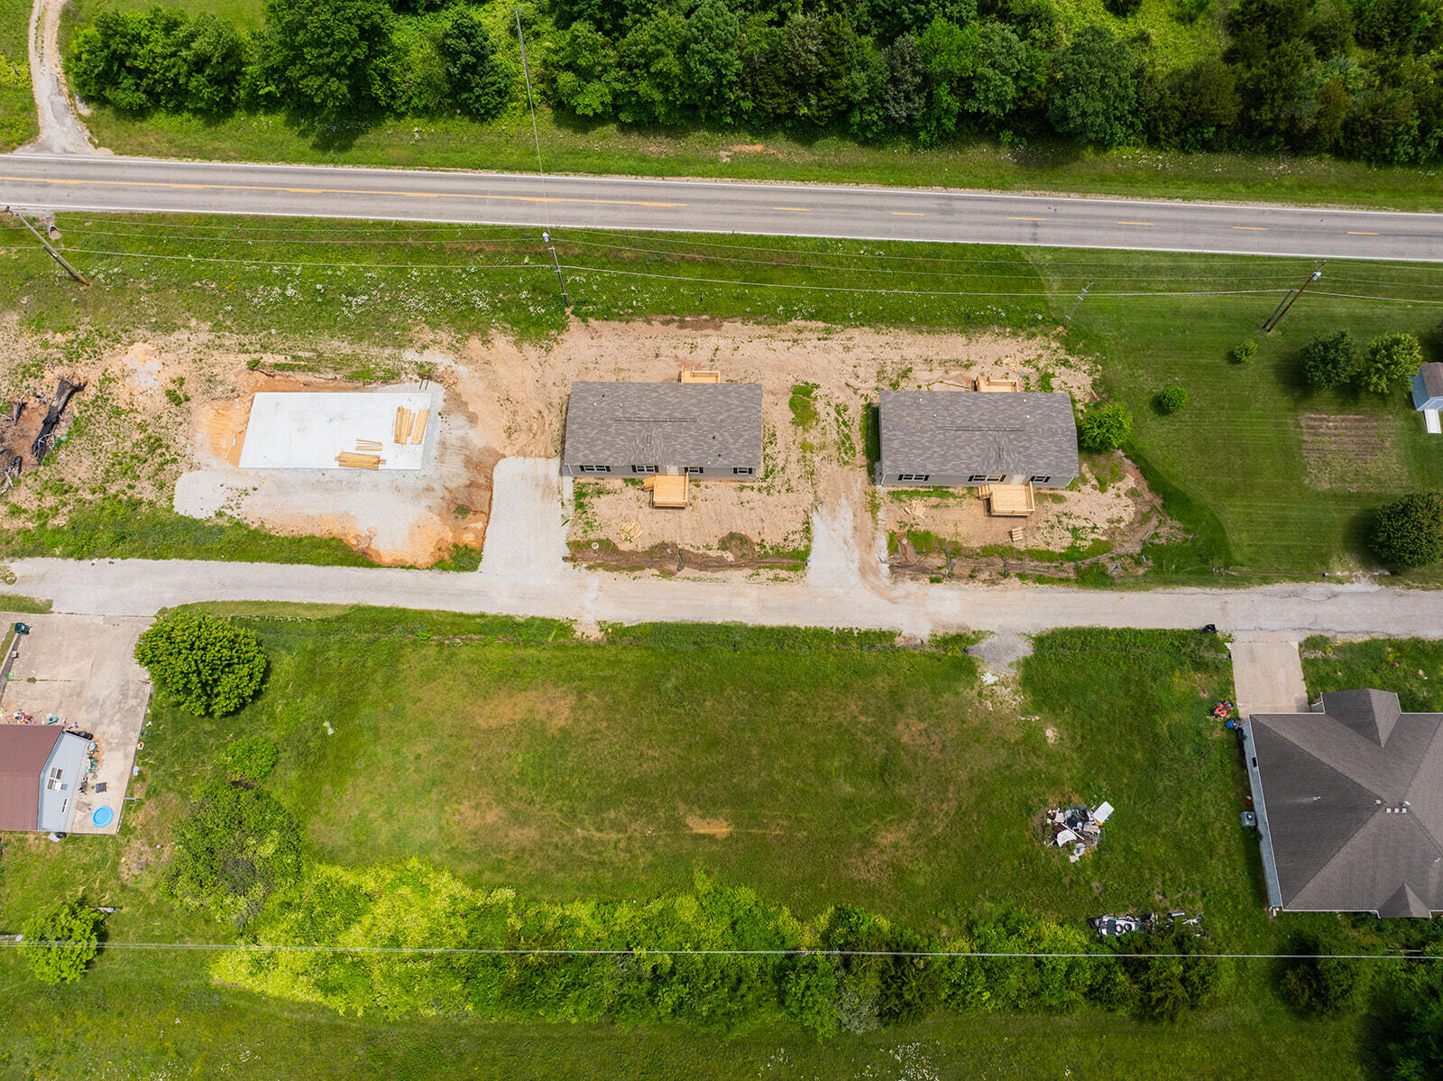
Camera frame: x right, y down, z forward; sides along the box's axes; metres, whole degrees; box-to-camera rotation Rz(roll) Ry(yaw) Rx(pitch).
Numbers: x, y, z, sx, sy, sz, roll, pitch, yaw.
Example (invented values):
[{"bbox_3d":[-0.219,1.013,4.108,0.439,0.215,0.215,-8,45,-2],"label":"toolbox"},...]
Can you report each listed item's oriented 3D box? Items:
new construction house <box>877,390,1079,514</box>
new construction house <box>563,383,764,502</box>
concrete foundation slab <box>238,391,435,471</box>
[{"bbox_3d":[23.838,-8.788,93.558,18.000,4.200,10.500,1,69,1],"label":"new construction house"},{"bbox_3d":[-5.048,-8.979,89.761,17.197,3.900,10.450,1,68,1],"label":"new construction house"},{"bbox_3d":[-37.524,-10.675,97.691,17.600,0.250,8.300,1,69,1],"label":"concrete foundation slab"}]

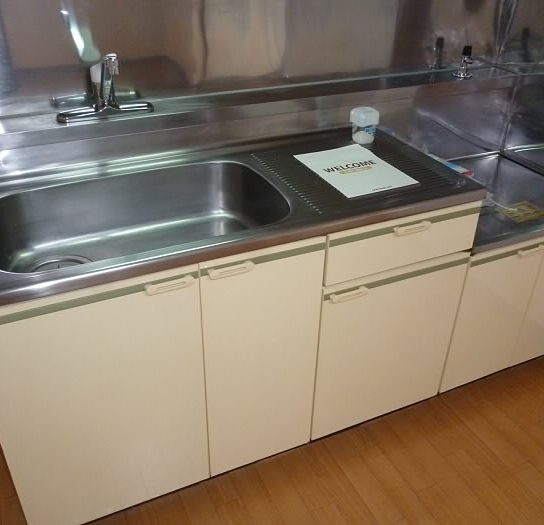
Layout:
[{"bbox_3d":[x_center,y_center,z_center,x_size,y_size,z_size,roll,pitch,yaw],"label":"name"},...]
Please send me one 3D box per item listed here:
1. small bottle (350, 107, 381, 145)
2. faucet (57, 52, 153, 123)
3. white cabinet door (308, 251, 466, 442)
[{"bbox_3d":[0.272,-0.402,1.668,0.078,0.090,0.078,1,31,-1],"label":"small bottle"},{"bbox_3d":[-0.403,-0.428,1.375,0.247,0.178,0.204,-13,35,-22],"label":"faucet"},{"bbox_3d":[0.323,0.241,1.577,0.447,0.522,0.033,-13,35,-22],"label":"white cabinet door"}]

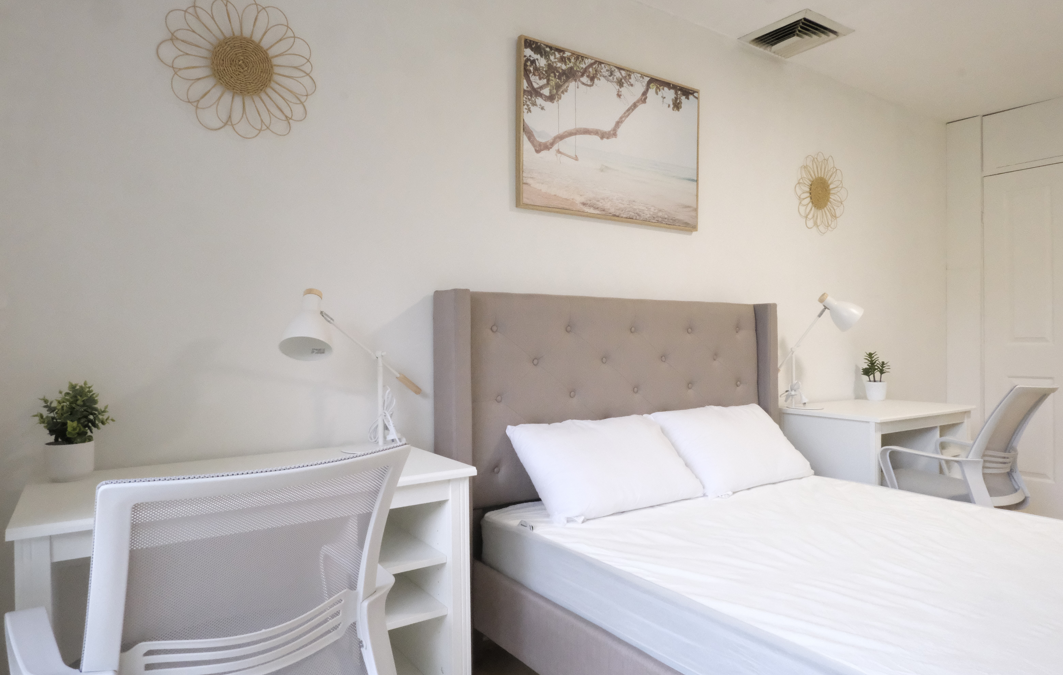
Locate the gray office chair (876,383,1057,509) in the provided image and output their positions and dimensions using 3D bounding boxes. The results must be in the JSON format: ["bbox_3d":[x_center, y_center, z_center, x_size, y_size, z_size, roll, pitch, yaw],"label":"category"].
[{"bbox_3d":[1.686,0.614,2.675,0.580,0.905,0.580,0,0,-34],"label":"gray office chair"}]

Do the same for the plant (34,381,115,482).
[{"bbox_3d":[-1.096,0.221,1.628,0.155,0.222,0.155,0,0,-34],"label":"plant"}]

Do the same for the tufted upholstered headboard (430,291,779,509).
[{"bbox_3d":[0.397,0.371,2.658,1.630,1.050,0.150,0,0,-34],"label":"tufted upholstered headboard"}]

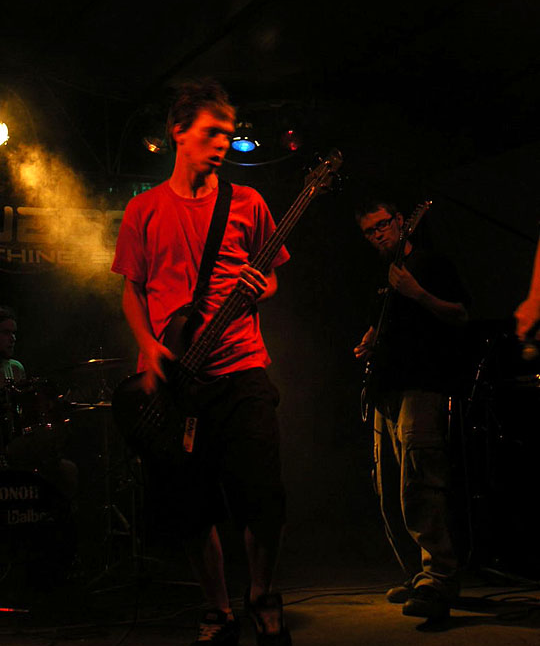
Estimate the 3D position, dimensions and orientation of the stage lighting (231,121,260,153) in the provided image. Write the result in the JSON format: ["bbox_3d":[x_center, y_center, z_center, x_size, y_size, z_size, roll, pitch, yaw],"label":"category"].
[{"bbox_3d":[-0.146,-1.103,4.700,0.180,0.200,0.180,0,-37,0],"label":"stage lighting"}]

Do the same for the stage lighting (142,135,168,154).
[{"bbox_3d":[-0.681,-1.061,4.700,0.170,0.200,0.170,-8,-55,32],"label":"stage lighting"}]

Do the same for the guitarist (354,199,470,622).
[{"bbox_3d":[0.587,0.281,3.232,0.460,1.680,0.520,10,-15,-39],"label":"guitarist"}]

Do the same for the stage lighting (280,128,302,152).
[{"bbox_3d":[0.129,-1.103,4.750,0.170,0.200,0.170,-5,-54,22],"label":"stage lighting"}]

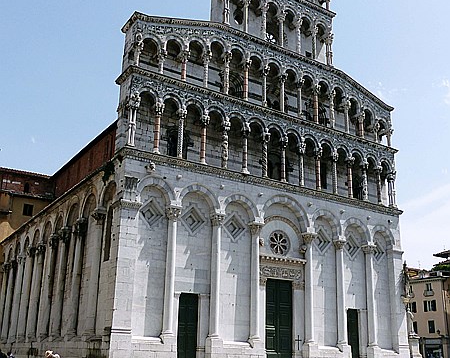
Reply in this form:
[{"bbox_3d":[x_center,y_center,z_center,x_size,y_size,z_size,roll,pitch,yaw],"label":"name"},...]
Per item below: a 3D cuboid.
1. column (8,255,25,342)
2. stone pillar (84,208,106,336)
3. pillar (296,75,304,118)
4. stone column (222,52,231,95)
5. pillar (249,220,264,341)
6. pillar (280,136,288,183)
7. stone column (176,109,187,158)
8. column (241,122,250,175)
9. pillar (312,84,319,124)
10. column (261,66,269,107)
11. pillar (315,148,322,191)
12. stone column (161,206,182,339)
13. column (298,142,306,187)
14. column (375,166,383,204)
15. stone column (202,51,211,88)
[{"bbox_3d":[-20.756,11.909,52.563,0.750,8.698,0.750,13,-22,-30],"label":"column"},{"bbox_3d":[-7.398,5.149,29.697,0.640,7.312,0.640,12,-21,-30],"label":"stone pillar"},{"bbox_3d":[5.993,-6.528,41.275,0.460,3.837,0.460,13,-21,-31],"label":"pillar"},{"bbox_3d":[0.206,-8.268,40.565,0.460,3.900,0.460,13,-22,-30],"label":"stone column"},{"bbox_3d":[2.268,7.199,37.122,0.820,8.400,0.780,13,-22,-30],"label":"pillar"},{"bbox_3d":[4.419,-1.477,38.622,0.470,3.814,0.470,13,-21,-31],"label":"pillar"},{"bbox_3d":[-2.630,-2.732,31.541,0.410,3.390,0.410,12,-21,-30],"label":"stone column"},{"bbox_3d":[1.516,-2.204,36.989,0.450,4.034,0.450,13,-22,-30],"label":"column"},{"bbox_3d":[7.317,-6.082,42.040,0.440,3.721,0.440,1,-18,0],"label":"pillar"},{"bbox_3d":[3.334,-7.587,42.421,0.430,3.950,0.430,13,-22,-30],"label":"column"},{"bbox_3d":[6.660,-0.642,37.076,0.400,3.349,0.400,1,-18,0],"label":"pillar"},{"bbox_3d":[-3.478,5.856,33.742,0.820,8.500,0.780,13,-22,-30],"label":"stone column"},{"bbox_3d":[5.889,-1.129,39.518,0.470,3.740,0.470,13,-21,-31],"label":"column"},{"bbox_3d":[11.940,0.466,40.246,0.390,3.120,0.390,12,-21,-30],"label":"column"},{"bbox_3d":[-1.188,-7.072,33.813,0.390,2.615,0.390,12,-21,-30],"label":"stone column"}]

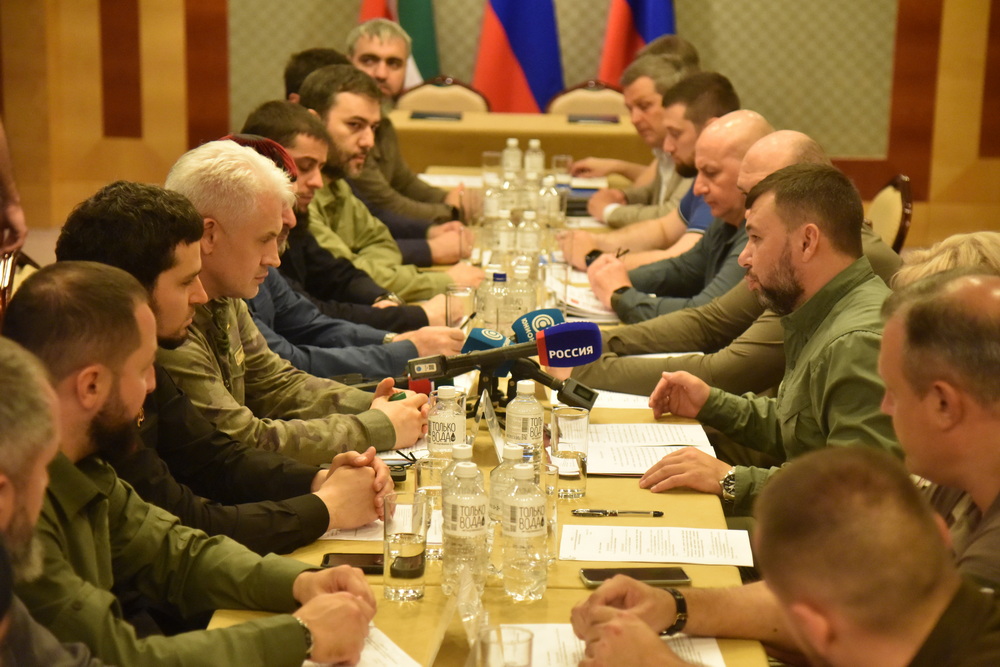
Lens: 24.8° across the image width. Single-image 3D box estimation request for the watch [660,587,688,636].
[{"bbox_3d":[0.230,0.388,3.166,0.040,0.064,0.060,-9,15,-41],"label":"watch"}]

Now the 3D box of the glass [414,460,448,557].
[{"bbox_3d":[-0.099,0.270,3.490,0.061,0.144,0.061,1,10,0],"label":"glass"}]

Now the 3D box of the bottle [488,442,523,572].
[{"bbox_3d":[0.018,0.265,3.412,0.067,0.197,0.067,1,11,0],"label":"bottle"}]

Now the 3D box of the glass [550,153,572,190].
[{"bbox_3d":[0.200,-0.502,7.401,0.062,0.145,0.062,1,11,0],"label":"glass"}]

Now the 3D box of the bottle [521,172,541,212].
[{"bbox_3d":[0.090,-0.362,6.559,0.067,0.197,0.067,-3,12,-20],"label":"bottle"}]

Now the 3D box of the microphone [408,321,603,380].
[{"bbox_3d":[0.010,0.038,4.440,0.378,0.076,0.075,-8,9,10],"label":"microphone"}]

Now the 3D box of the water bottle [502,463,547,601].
[{"bbox_3d":[0.034,0.285,3.281,0.065,0.194,0.065,0,10,-8],"label":"water bottle"}]

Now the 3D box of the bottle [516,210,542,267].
[{"bbox_3d":[0.077,-0.228,6.072,0.066,0.196,0.066,1,11,0],"label":"bottle"}]

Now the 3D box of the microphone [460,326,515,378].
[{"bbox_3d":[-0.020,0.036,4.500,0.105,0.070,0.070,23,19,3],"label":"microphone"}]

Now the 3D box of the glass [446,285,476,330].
[{"bbox_3d":[-0.088,-0.031,5.130,0.065,0.147,0.065,1,11,0],"label":"glass"}]

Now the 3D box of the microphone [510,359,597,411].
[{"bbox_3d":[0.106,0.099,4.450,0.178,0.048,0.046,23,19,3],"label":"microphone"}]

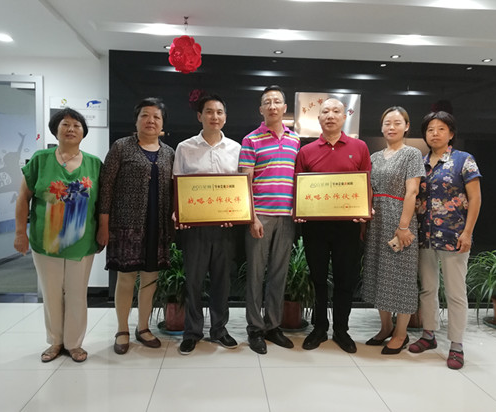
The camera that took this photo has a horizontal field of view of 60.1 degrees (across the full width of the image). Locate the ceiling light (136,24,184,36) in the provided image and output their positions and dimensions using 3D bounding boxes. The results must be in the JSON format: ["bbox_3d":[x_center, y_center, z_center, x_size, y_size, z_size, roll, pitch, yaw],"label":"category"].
[{"bbox_3d":[-0.648,-1.285,3.140,0.360,0.060,0.240,1,3,-4],"label":"ceiling light"}]

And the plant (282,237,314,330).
[{"bbox_3d":[0.305,0.588,3.343,0.560,0.700,0.560,1,3,0],"label":"plant"}]

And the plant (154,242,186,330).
[{"bbox_3d":[-0.506,0.598,3.238,0.560,0.660,0.560,1,3,0],"label":"plant"}]

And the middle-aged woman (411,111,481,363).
[{"bbox_3d":[1.294,0.191,2.790,0.450,1.600,0.360,4,4,38],"label":"middle-aged woman"}]

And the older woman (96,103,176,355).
[{"bbox_3d":[-0.741,0.118,2.867,0.490,1.650,0.360,0,4,-15],"label":"older woman"}]

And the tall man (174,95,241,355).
[{"bbox_3d":[-0.259,0.108,2.884,0.480,1.690,0.370,1,3,-3],"label":"tall man"}]

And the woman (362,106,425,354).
[{"bbox_3d":[1.010,0.148,2.982,0.430,1.650,0.340,3,4,33],"label":"woman"}]

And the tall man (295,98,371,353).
[{"bbox_3d":[0.593,0.122,2.939,0.480,1.690,0.370,2,3,10],"label":"tall man"}]

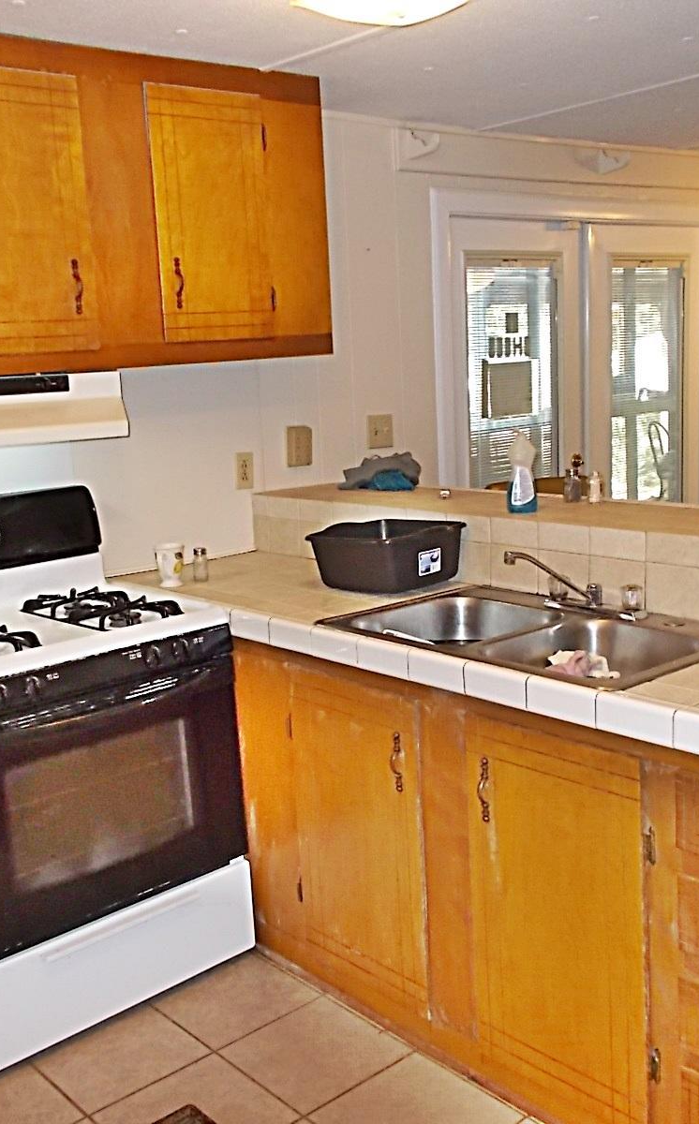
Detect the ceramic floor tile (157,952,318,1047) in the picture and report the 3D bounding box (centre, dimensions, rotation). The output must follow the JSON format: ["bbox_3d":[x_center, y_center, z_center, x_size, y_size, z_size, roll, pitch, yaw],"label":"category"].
[{"bbox_3d":[-0.280,1.056,2.729,0.306,0.010,0.306,-12,13,-39],"label":"ceramic floor tile"}]

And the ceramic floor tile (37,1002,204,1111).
[{"bbox_3d":[-0.519,1.106,2.535,0.306,0.010,0.306,-12,13,-39],"label":"ceramic floor tile"}]

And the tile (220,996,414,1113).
[{"bbox_3d":[-0.075,1.087,2.492,0.306,0.010,0.306,-12,13,-39],"label":"tile"}]

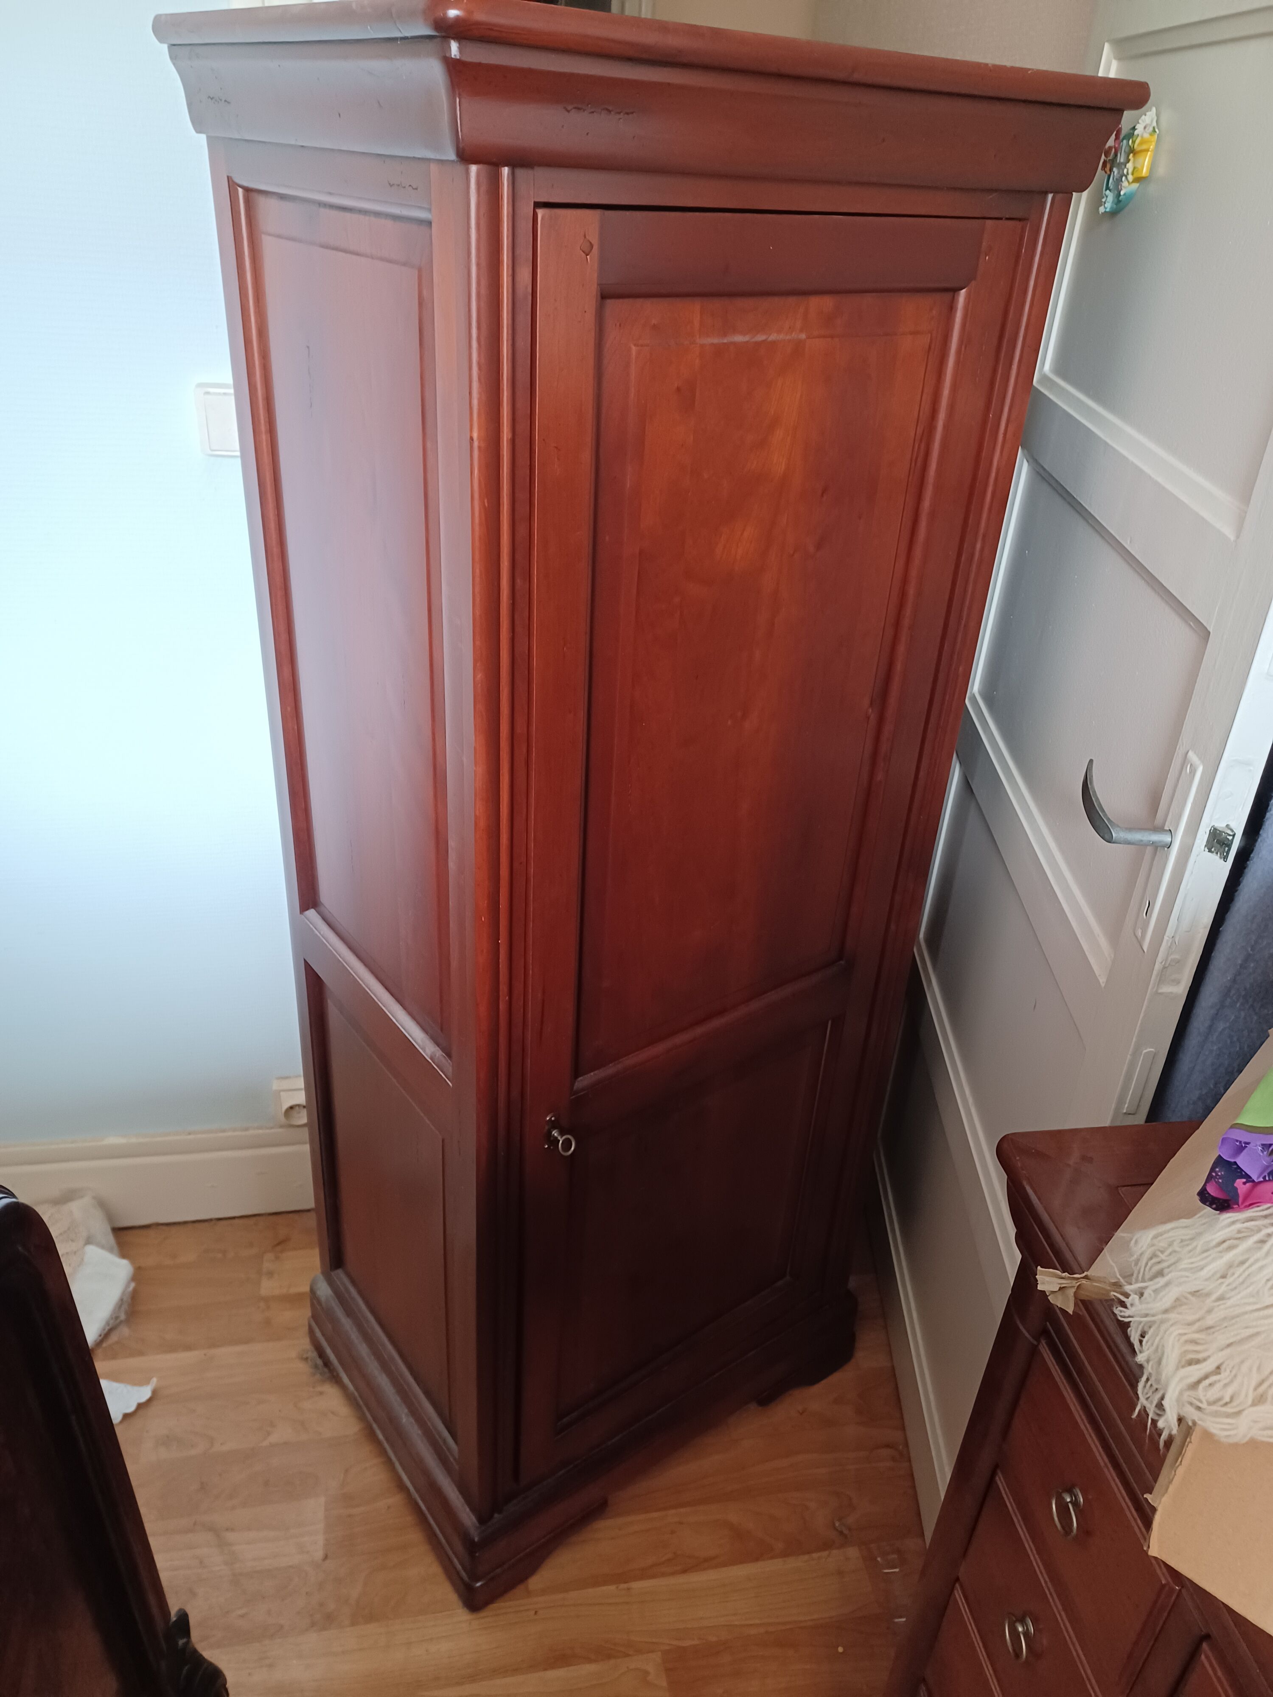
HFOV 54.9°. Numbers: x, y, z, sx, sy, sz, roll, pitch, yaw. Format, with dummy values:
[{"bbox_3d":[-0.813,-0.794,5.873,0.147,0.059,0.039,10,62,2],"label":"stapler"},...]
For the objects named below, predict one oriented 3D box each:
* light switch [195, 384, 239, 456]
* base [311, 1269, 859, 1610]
[{"bbox_3d":[-0.480,-0.510,1.464,0.083,0.083,0.012,-3,31,-11],"label":"light switch"},{"bbox_3d":[-0.080,0.708,1.862,0.672,0.161,0.494,-18,36,-33],"label":"base"}]

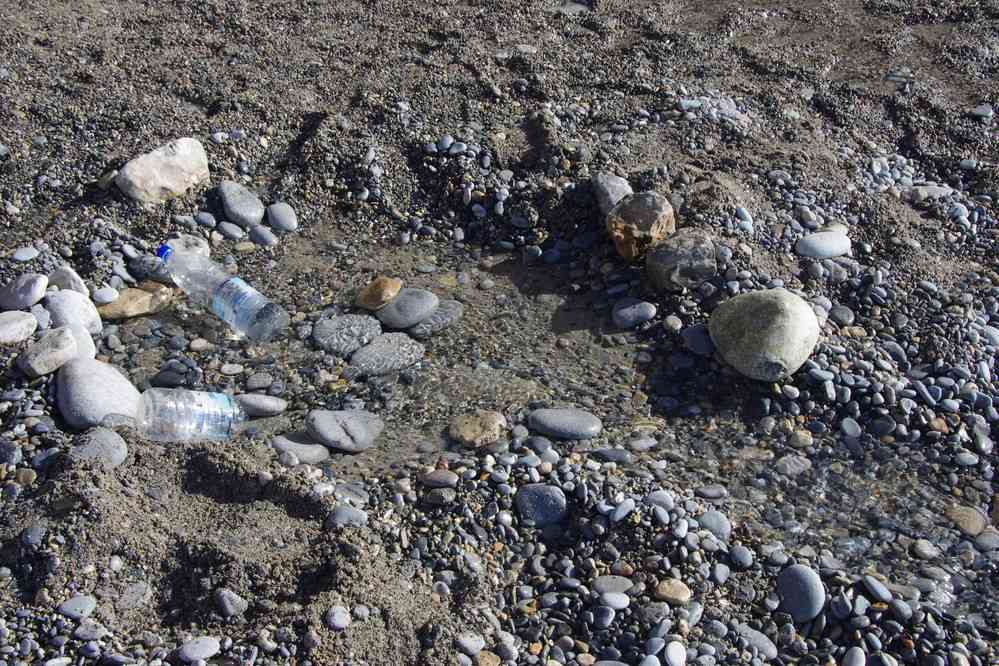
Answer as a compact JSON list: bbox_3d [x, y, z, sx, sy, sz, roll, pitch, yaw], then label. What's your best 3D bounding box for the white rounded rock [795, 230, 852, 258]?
[{"bbox_3d":[0.618,-0.169,2.602,0.107,0.045,0.070,-3,40,-4],"label":"white rounded rock"}]

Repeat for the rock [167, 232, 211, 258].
[{"bbox_3d":[-0.594,-0.163,2.595,0.084,0.054,0.075,0,40,0],"label":"rock"}]

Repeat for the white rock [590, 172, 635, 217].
[{"bbox_3d":[0.232,-0.271,2.724,0.090,0.090,0.100,-10,41,-11],"label":"white rock"}]

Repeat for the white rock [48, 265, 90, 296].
[{"bbox_3d":[-0.822,-0.091,2.587,0.083,0.075,0.085,12,37,16],"label":"white rock"}]

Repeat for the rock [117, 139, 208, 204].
[{"bbox_3d":[-0.702,-0.339,2.837,0.196,0.134,0.156,-12,37,-16],"label":"rock"}]

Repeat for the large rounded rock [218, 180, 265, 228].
[{"bbox_3d":[-0.513,-0.256,2.705,0.085,0.078,0.115,-13,42,-15],"label":"large rounded rock"}]

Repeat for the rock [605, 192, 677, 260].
[{"bbox_3d":[0.274,-0.205,2.645,0.135,0.108,0.120,0,40,0],"label":"rock"}]

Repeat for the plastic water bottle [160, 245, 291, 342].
[{"bbox_3d":[-0.544,-0.092,2.600,0.312,0.086,0.086,29,44,26],"label":"plastic water bottle"}]

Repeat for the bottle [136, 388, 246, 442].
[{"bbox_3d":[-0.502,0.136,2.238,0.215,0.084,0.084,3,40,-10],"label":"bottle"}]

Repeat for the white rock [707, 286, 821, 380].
[{"bbox_3d":[0.462,0.004,2.380,0.190,0.156,0.181,0,35,0],"label":"white rock"}]

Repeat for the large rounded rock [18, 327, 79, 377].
[{"bbox_3d":[-0.802,0.033,2.420,0.102,0.083,0.098,-15,38,-20],"label":"large rounded rock"}]

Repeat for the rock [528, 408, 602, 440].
[{"bbox_3d":[0.112,0.156,2.316,0.126,0.042,0.069,3,35,4],"label":"rock"}]

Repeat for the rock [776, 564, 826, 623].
[{"bbox_3d":[0.434,0.374,1.954,0.072,0.064,0.090,-6,40,-8],"label":"rock"}]

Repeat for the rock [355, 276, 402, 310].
[{"bbox_3d":[-0.234,-0.074,2.625,0.093,0.064,0.080,-12,37,-16],"label":"rock"}]

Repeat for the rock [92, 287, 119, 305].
[{"bbox_3d":[-0.719,-0.069,2.482,0.048,0.029,0.041,0,40,0],"label":"rock"}]

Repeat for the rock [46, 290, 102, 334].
[{"bbox_3d":[-0.788,-0.036,2.522,0.102,0.080,0.096,12,37,16],"label":"rock"}]

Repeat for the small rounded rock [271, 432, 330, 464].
[{"bbox_3d":[-0.332,0.191,2.265,0.101,0.043,0.071,6,35,8],"label":"small rounded rock"}]

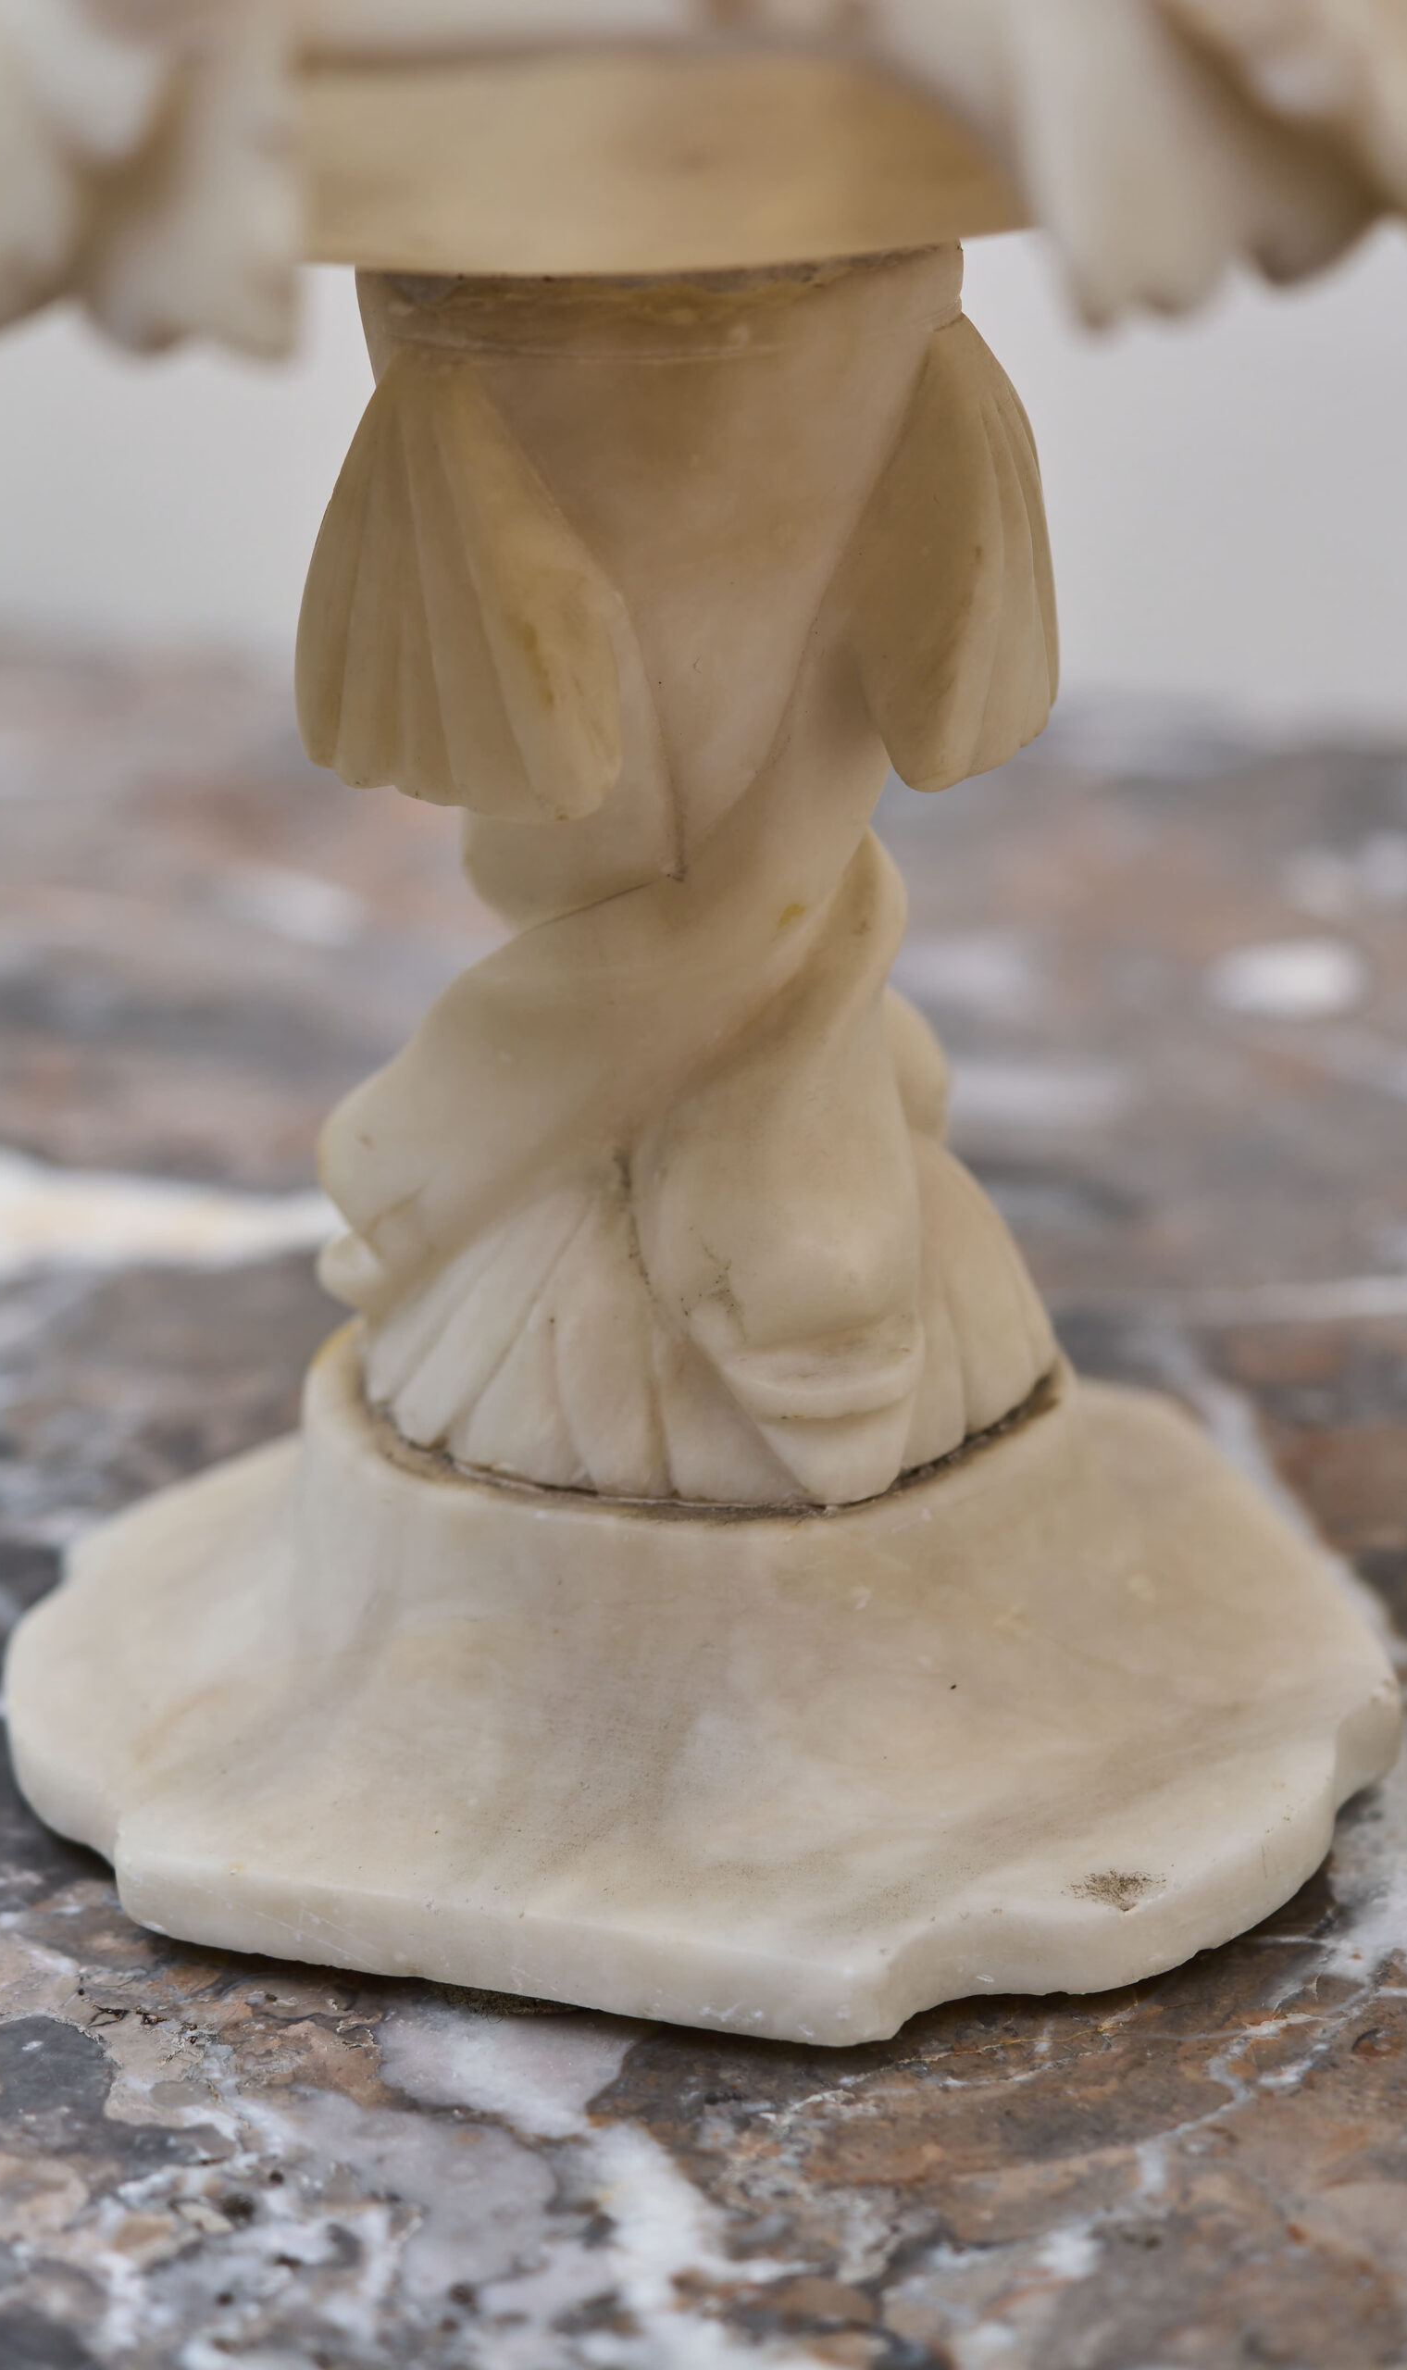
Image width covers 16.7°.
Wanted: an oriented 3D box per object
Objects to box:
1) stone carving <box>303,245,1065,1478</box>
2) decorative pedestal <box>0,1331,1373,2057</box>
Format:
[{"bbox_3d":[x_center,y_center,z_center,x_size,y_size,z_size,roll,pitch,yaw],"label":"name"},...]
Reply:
[{"bbox_3d":[-0.003,-0.039,0.514,0.082,0.129,0.081,-2,20,0],"label":"stone carving"},{"bbox_3d":[0.001,0.038,0.546,0.157,0.042,0.150,5,21,17],"label":"decorative pedestal"}]

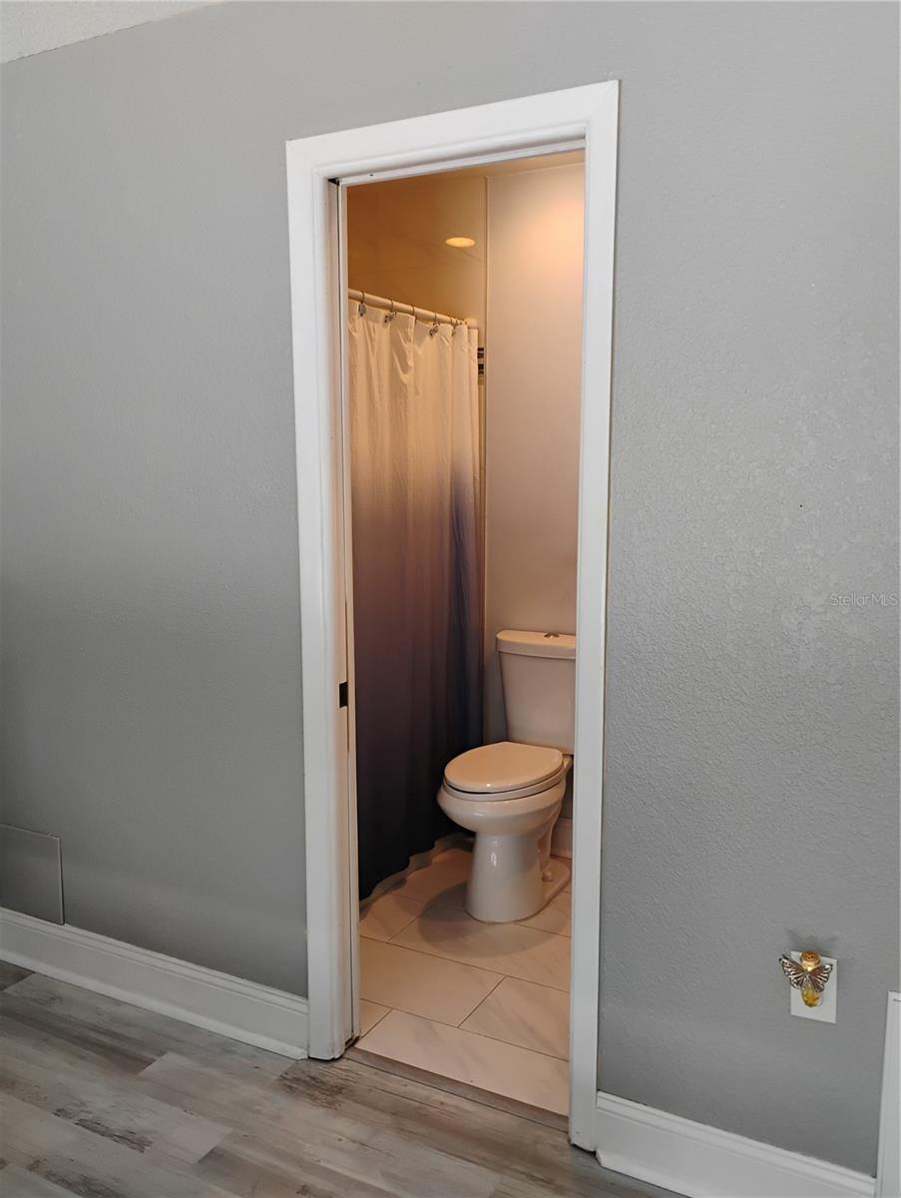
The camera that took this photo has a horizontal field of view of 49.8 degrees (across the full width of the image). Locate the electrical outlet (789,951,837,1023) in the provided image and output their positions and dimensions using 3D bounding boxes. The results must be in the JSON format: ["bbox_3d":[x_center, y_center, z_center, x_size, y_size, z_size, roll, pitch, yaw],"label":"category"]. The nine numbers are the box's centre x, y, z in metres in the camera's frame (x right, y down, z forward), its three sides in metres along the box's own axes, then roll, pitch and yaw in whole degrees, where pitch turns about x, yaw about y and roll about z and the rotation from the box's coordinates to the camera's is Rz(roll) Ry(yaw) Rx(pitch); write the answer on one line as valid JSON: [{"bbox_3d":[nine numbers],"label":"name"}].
[{"bbox_3d":[0.674,0.720,1.798,0.080,0.126,0.010,4,10,27],"label":"electrical outlet"}]

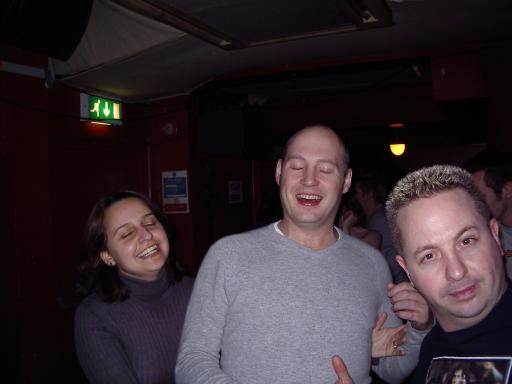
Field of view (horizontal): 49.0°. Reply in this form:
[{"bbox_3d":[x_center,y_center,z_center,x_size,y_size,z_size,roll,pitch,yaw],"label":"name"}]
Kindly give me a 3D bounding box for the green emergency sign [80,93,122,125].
[{"bbox_3d":[-0.958,-0.507,3.500,0.072,0.170,0.345,-2,0,21],"label":"green emergency sign"}]

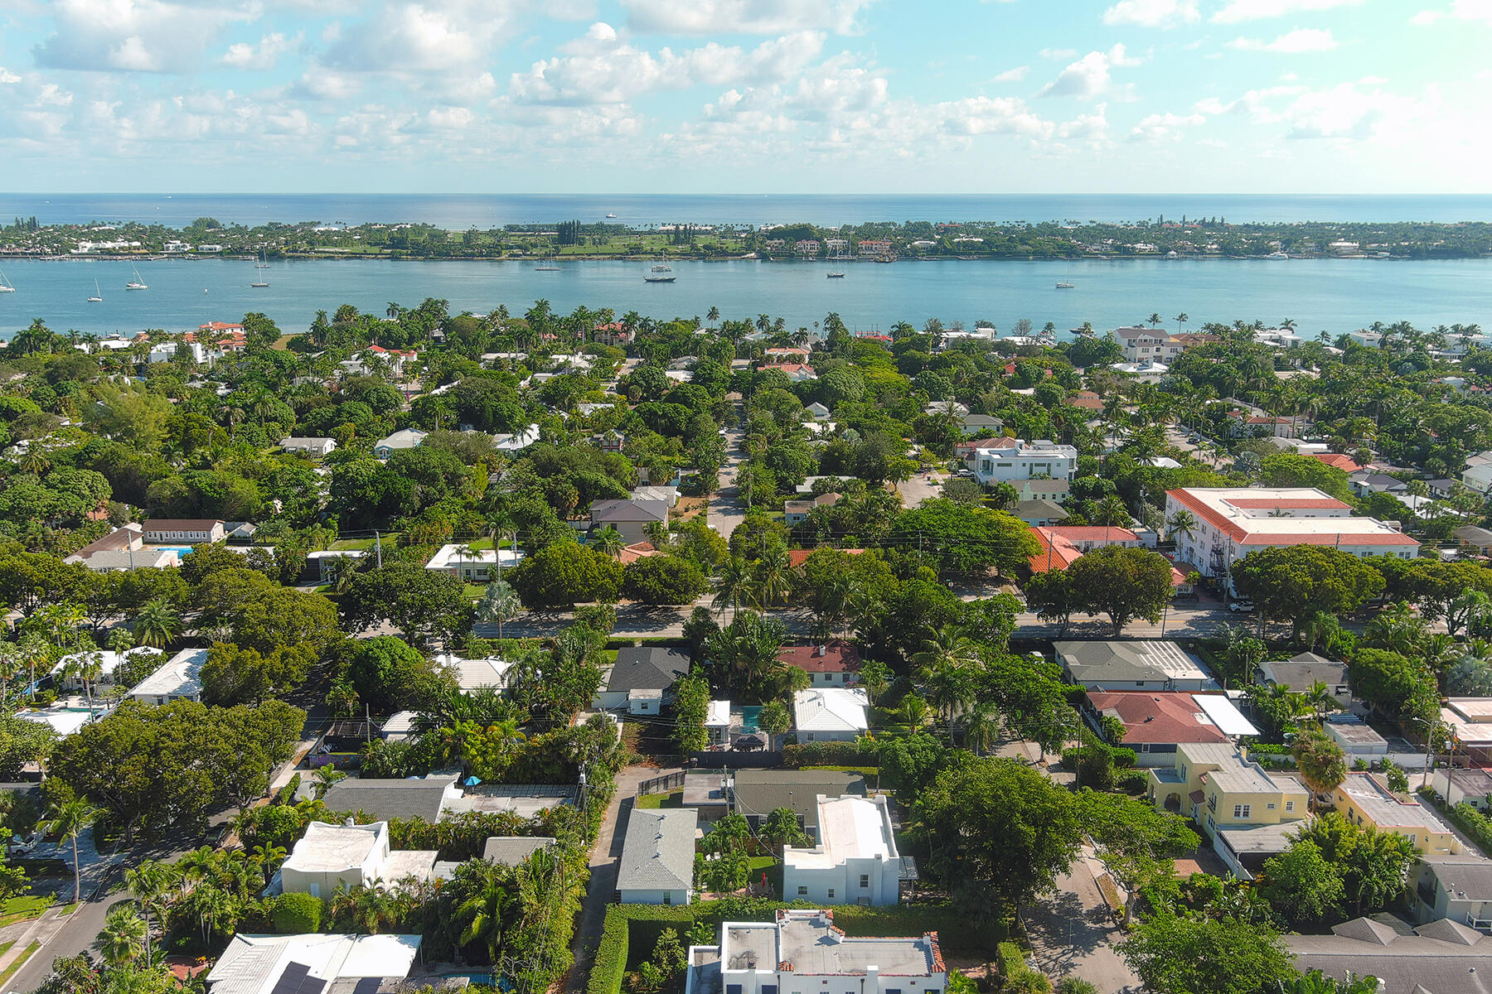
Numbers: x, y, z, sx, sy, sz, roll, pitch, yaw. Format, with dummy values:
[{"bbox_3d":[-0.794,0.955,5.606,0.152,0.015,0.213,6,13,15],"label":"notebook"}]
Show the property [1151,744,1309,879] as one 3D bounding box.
[{"bbox_3d":[55.100,34.940,135.366,13.800,6.900,17.800,0,14,0],"label":"property"}]

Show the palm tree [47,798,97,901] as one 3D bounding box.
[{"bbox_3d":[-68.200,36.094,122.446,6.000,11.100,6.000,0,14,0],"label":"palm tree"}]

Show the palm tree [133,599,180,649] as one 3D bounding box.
[{"bbox_3d":[-92.500,20.494,188.337,7.500,8.500,7.500,0,14,0],"label":"palm tree"}]

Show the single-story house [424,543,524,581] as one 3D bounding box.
[{"bbox_3d":[-50.250,12.832,227.771,16.900,3.700,15.200,0,14,0],"label":"single-story house"}]

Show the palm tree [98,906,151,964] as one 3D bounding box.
[{"bbox_3d":[-58.100,41.377,112.343,4.800,5.900,4.800,0,14,0],"label":"palm tree"}]

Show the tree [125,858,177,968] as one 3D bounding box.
[{"bbox_3d":[-52.642,37.298,106.742,4.600,10.676,4.600,0,14,0],"label":"tree"}]

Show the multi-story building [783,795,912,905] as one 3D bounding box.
[{"bbox_3d":[9.391,35.991,123.251,11.383,5.000,13.449,0,14,0],"label":"multi-story building"}]

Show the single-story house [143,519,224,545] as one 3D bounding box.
[{"bbox_3d":[-112.409,6.536,240.030,13.943,4.000,6.025,0,14,0],"label":"single-story house"}]

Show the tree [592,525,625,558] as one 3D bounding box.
[{"bbox_3d":[-25.131,9.249,220.005,5.900,8.700,5.900,0,14,0],"label":"tree"}]

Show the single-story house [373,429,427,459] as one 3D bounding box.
[{"bbox_3d":[-90.701,-14.162,319.271,11.470,4.700,17.888,0,14,0],"label":"single-story house"}]

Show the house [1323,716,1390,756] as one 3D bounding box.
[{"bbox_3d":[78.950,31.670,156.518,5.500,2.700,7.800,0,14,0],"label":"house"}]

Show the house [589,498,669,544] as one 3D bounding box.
[{"bbox_3d":[-22.805,4.627,239.421,14.217,8.000,12.156,0,14,0],"label":"house"}]

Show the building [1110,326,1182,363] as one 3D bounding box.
[{"bbox_3d":[170.900,-64.413,509.511,22.800,13.000,19.000,0,14,0],"label":"building"}]

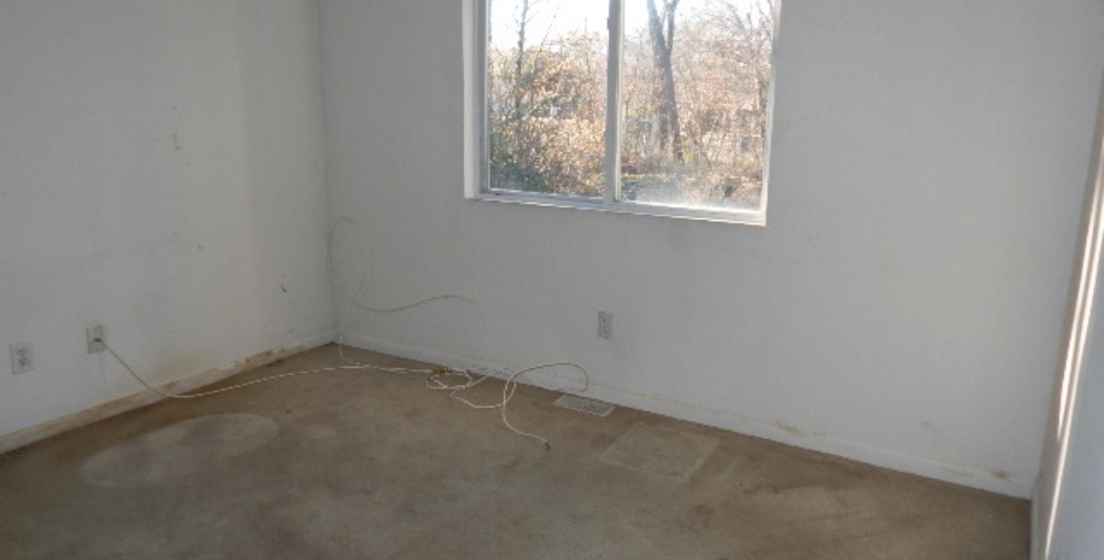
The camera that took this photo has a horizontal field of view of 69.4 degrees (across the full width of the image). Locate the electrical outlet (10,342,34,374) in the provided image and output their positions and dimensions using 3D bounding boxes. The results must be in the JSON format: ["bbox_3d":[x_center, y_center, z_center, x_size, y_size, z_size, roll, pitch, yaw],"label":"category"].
[{"bbox_3d":[-2.097,0.305,3.157,0.014,0.118,0.074,8,15,30],"label":"electrical outlet"}]

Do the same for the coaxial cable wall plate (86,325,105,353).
[{"bbox_3d":[-1.923,0.249,3.367,0.010,0.117,0.073,8,15,30],"label":"coaxial cable wall plate"}]

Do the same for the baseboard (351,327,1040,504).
[{"bbox_3d":[0.243,0.539,3.720,3.455,0.077,0.018,8,15,30],"label":"baseboard"}]

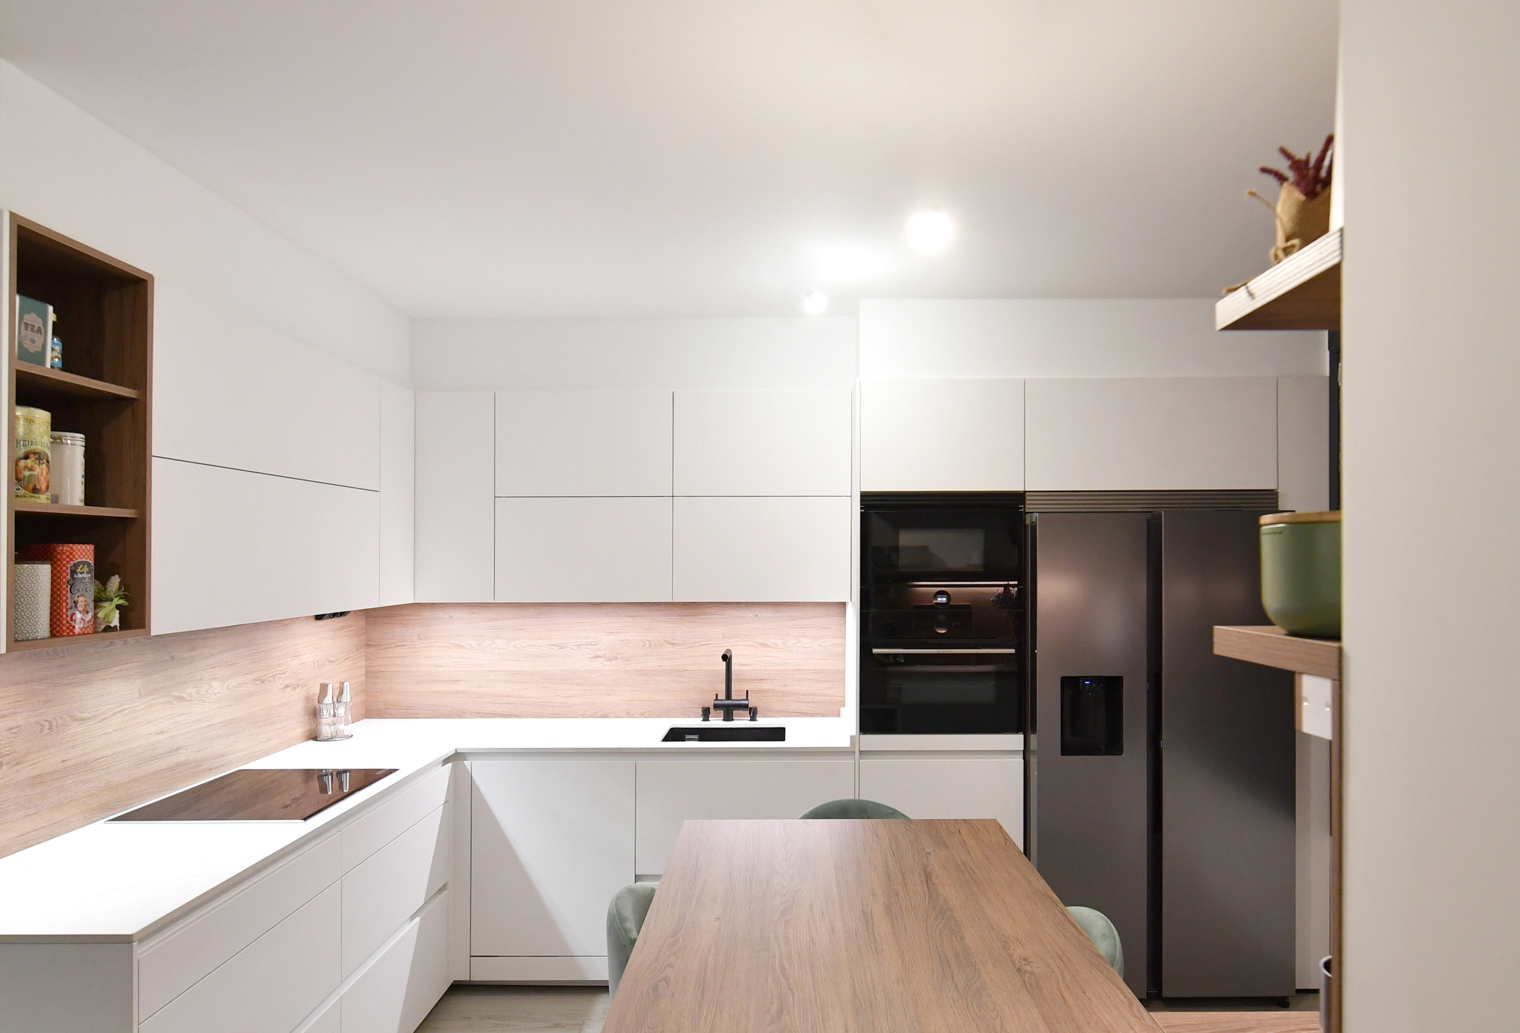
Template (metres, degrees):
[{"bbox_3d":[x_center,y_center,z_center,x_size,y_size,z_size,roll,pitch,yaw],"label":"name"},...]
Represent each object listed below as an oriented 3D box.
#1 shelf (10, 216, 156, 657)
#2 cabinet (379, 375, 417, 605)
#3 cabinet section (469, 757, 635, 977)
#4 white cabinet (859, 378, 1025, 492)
[{"bbox_3d":[-1.620,-0.154,1.900,0.370,0.845,0.395,0,-2,1],"label":"shelf"},{"bbox_3d":[-1.575,-0.085,3.420,0.370,0.845,0.310,0,-2,1],"label":"cabinet"},{"bbox_3d":[-0.750,1.295,3.530,0.600,0.810,0.570,0,-1,1],"label":"cabinet section"},{"bbox_3d":[0.672,-0.285,3.520,0.607,0.419,0.580,0,-2,2],"label":"white cabinet"}]

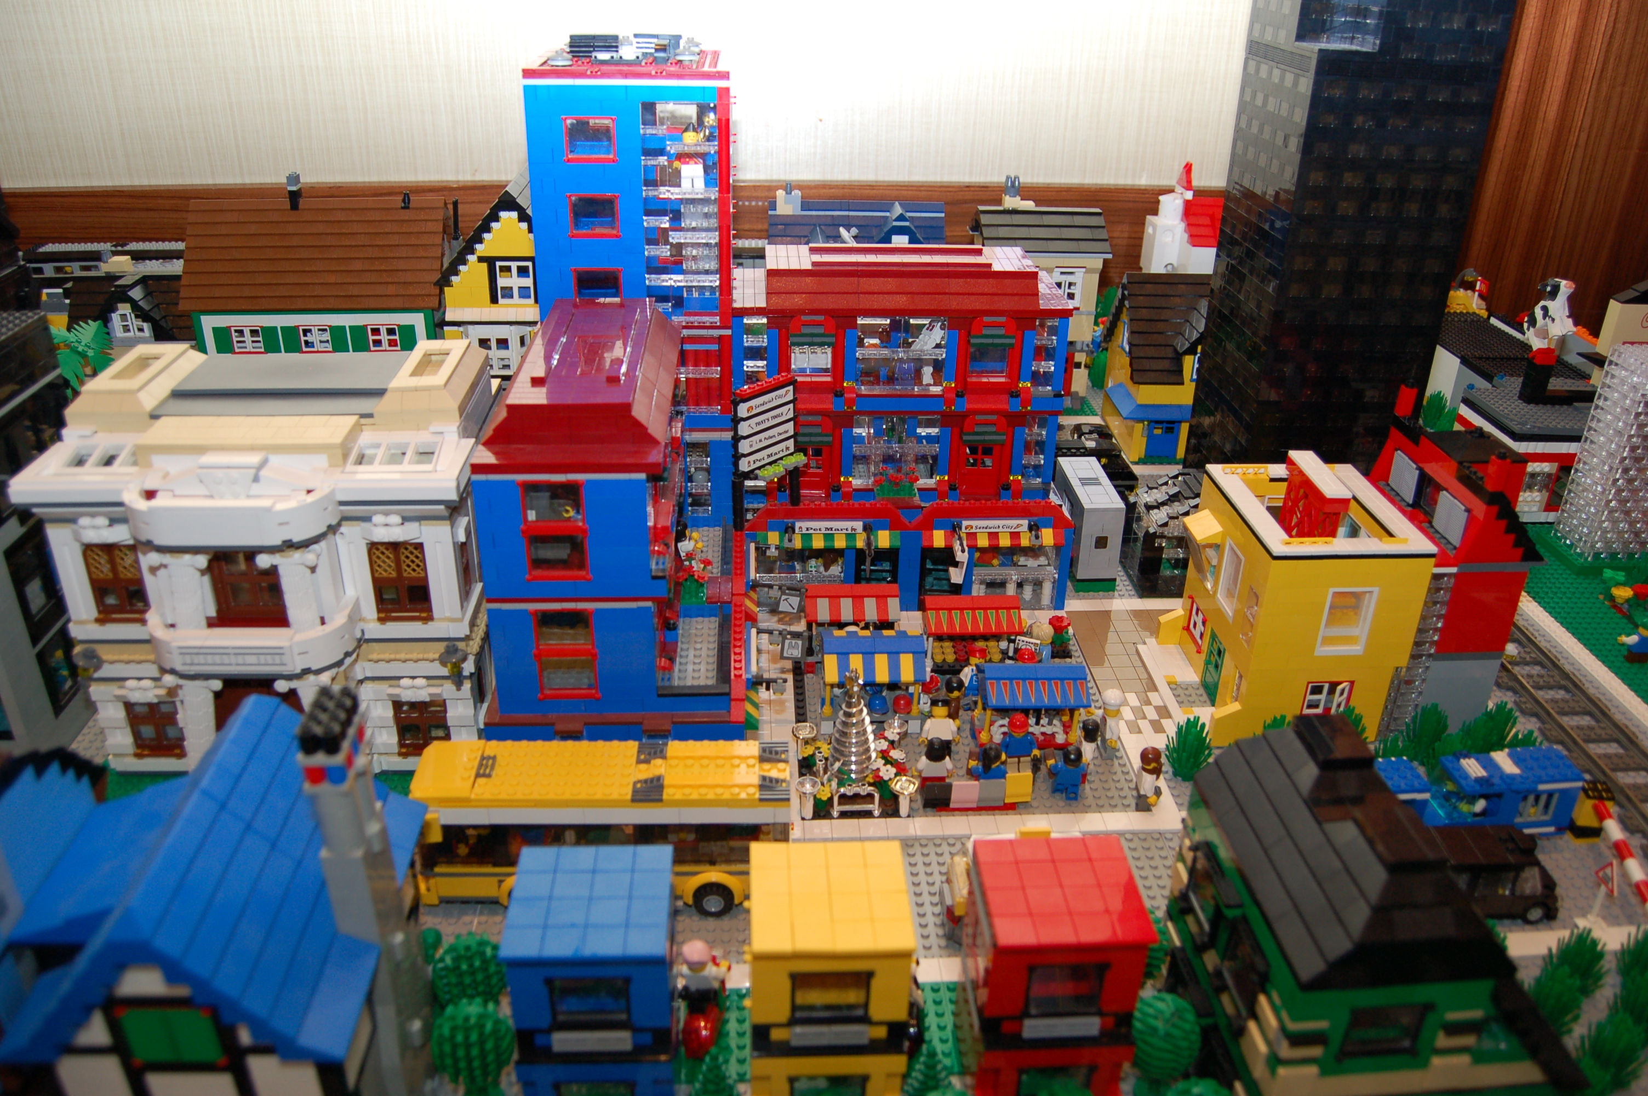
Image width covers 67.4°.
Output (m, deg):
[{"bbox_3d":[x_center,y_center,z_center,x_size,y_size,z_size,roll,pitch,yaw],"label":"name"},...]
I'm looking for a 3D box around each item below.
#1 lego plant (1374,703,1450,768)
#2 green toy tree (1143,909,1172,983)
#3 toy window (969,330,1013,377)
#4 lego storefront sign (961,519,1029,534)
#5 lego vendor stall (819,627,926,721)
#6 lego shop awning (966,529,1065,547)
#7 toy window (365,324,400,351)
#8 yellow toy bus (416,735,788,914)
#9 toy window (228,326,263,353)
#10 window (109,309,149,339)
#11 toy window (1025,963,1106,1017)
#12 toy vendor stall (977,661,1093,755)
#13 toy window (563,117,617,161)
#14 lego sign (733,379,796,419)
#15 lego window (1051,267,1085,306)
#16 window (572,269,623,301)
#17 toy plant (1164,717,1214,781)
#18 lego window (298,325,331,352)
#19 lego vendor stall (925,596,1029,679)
[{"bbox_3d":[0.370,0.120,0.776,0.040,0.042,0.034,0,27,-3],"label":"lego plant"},{"bbox_3d":[0.145,0.198,0.591,0.034,0.054,0.034,-1,27,-3],"label":"green toy tree"},{"bbox_3d":[0.119,-0.137,0.883,0.033,0.034,0.011,0,27,-3],"label":"toy window"},{"bbox_3d":[0.124,-0.016,0.895,0.048,0.008,0.004,0,27,-4],"label":"lego storefront sign"},{"bbox_3d":[0.031,0.085,0.803,0.064,0.061,0.048,0,27,-3],"label":"lego vendor stall"},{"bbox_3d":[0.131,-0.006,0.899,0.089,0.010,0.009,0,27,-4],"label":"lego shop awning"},{"bbox_3d":[-0.395,-0.188,1.108,0.033,0.029,0.009,-1,27,-3],"label":"toy window"},{"bbox_3d":[-0.116,0.148,0.658,0.194,0.079,0.050,0,27,-3],"label":"yellow toy bus"},{"bbox_3d":[-0.560,-0.202,1.202,0.033,0.029,0.008,-2,27,-7],"label":"toy window"},{"bbox_3d":[-0.704,-0.227,1.255,0.034,0.029,0.008,0,27,-4],"label":"window"},{"bbox_3d":[0.099,0.180,0.512,0.034,0.029,0.008,0,27,-4],"label":"toy window"},{"bbox_3d":[0.129,0.100,0.768,0.064,0.068,0.048,-1,27,-3],"label":"toy vendor stall"},{"bbox_3d":[-0.148,-0.260,0.786,0.033,0.029,0.008,0,27,-3],"label":"toy window"},{"bbox_3d":[-0.039,-0.103,0.831,0.008,0.019,0.050,24,35,37],"label":"lego sign"},{"bbox_3d":[0.255,-0.272,1.289,0.032,0.042,0.009,-1,27,-3],"label":"lego window"},{"bbox_3d":[-0.151,-0.174,0.829,0.033,0.029,0.008,0,27,-3],"label":"window"},{"bbox_3d":[0.224,0.123,0.751,0.029,0.038,0.029,0,27,-3],"label":"toy plant"},{"bbox_3d":[-0.455,-0.188,1.106,0.032,0.028,0.009,-2,27,-5],"label":"lego window"},{"bbox_3d":[0.100,0.058,0.849,0.064,0.062,0.048,0,27,-3],"label":"lego vendor stall"}]

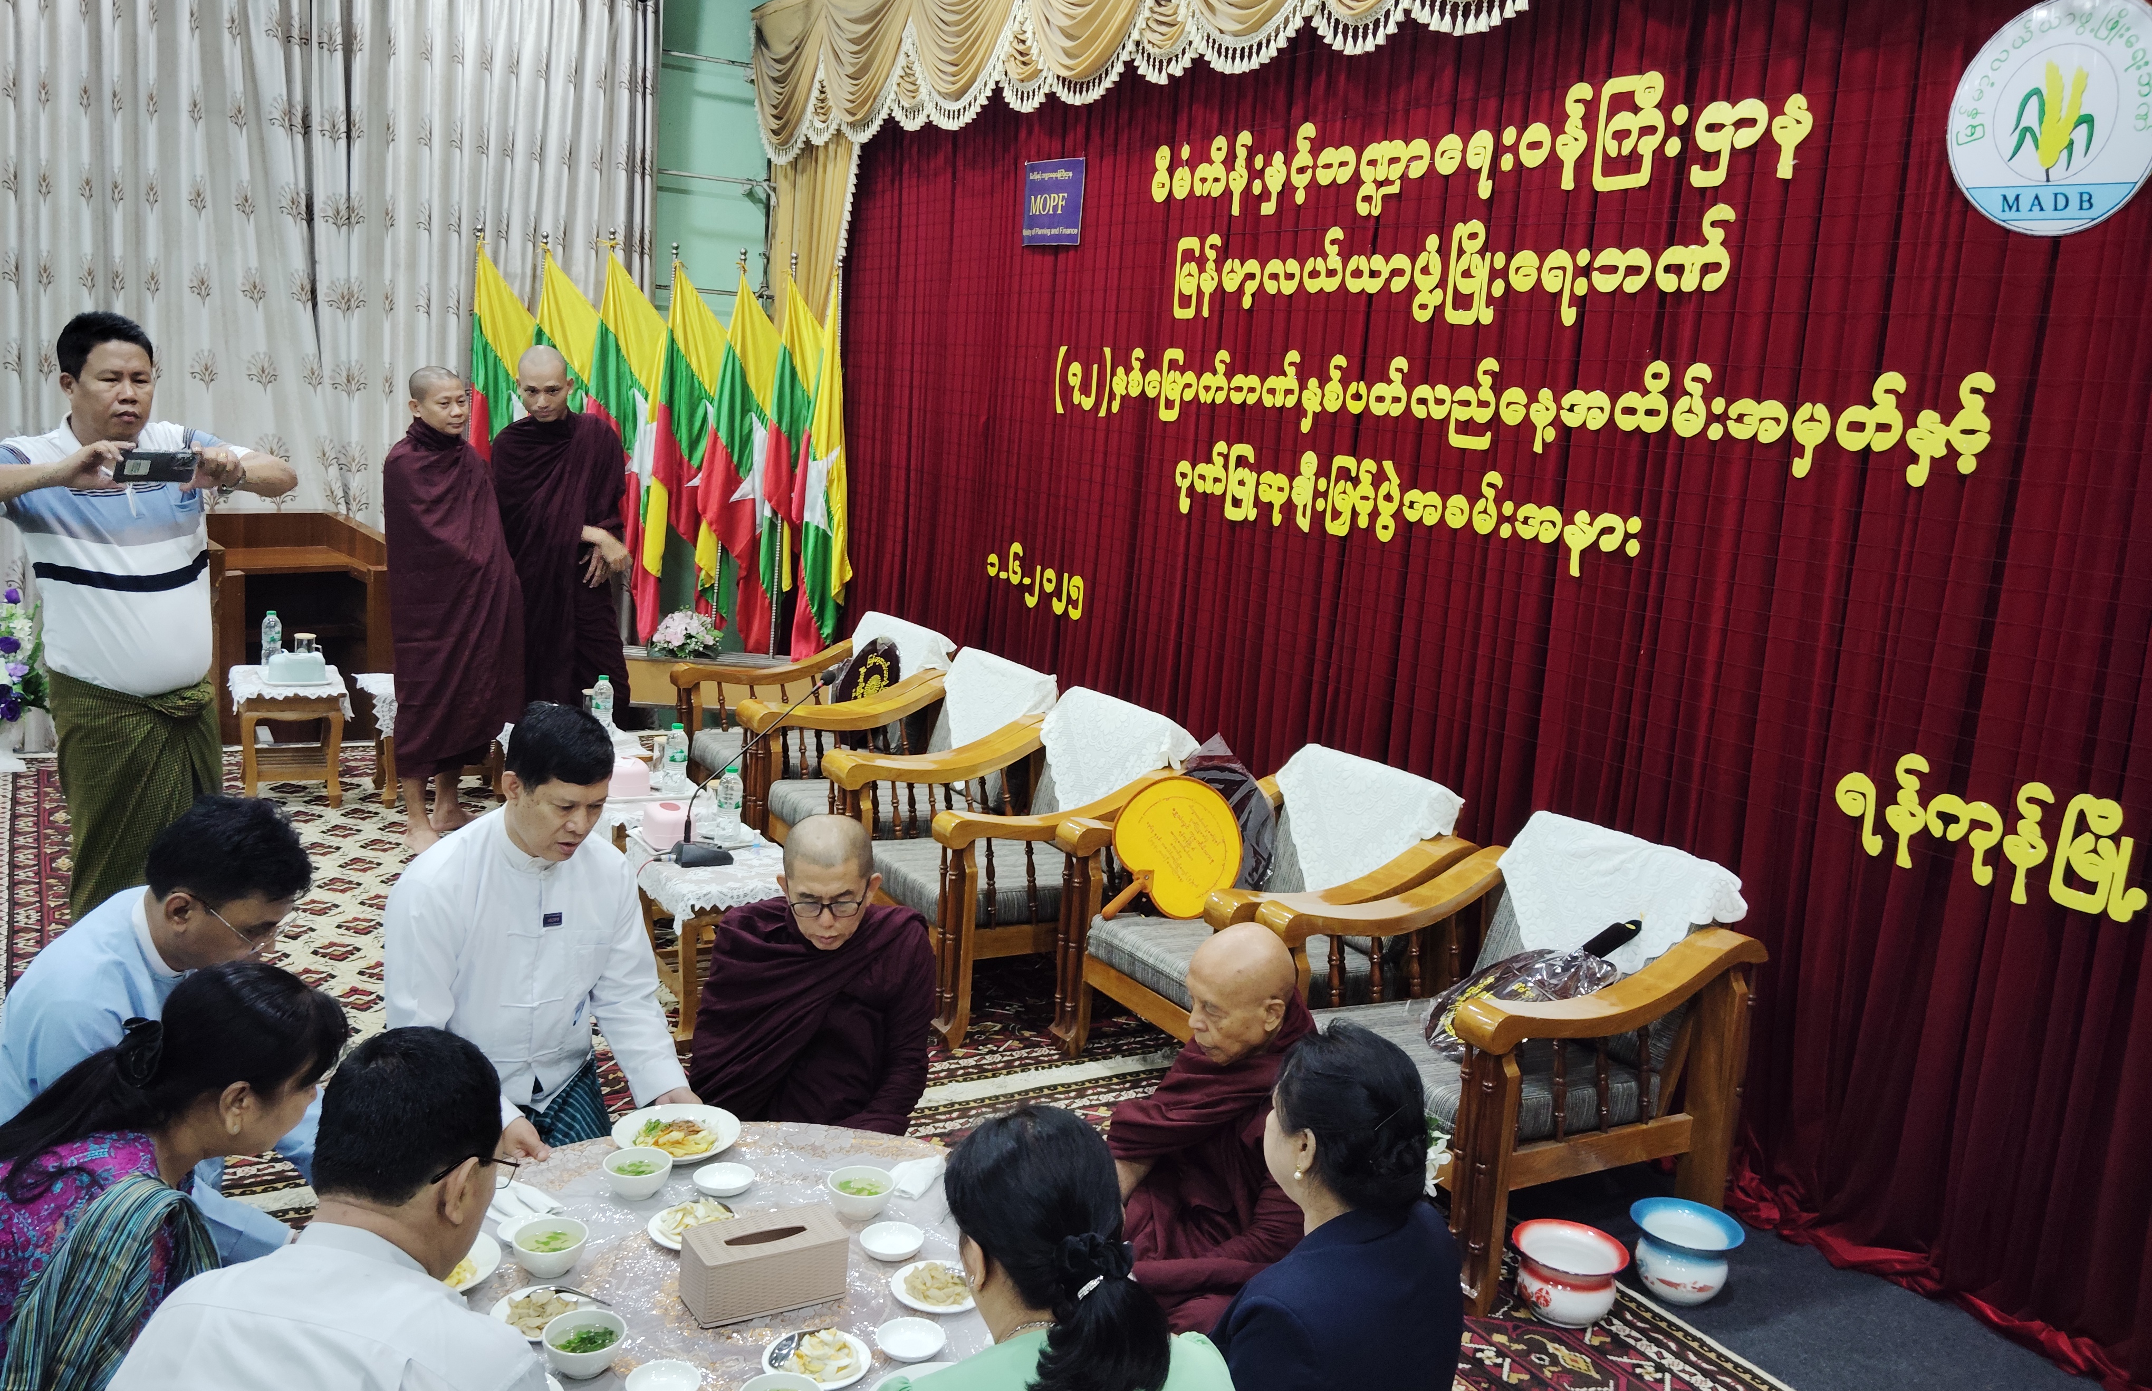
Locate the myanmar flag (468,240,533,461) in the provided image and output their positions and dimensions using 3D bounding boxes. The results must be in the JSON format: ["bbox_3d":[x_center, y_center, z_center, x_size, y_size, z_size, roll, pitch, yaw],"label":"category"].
[{"bbox_3d":[-2.427,-1.171,7.467,0.310,1.500,0.200,-1,11,-25],"label":"myanmar flag"}]

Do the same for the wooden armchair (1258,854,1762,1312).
[{"bbox_3d":[0.877,0.707,3.717,0.755,0.810,0.775,-2,11,-31],"label":"wooden armchair"}]

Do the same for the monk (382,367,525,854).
[{"bbox_3d":[-2.151,-0.302,5.990,0.480,1.620,0.380,-4,13,-40],"label":"monk"}]

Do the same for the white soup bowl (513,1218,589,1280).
[{"bbox_3d":[-0.808,0.858,2.679,0.114,0.058,0.114,4,10,-1],"label":"white soup bowl"}]

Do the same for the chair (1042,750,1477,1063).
[{"bbox_3d":[0.440,0.572,4.310,0.755,0.810,0.775,-2,11,-31],"label":"chair"}]

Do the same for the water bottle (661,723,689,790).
[{"bbox_3d":[-1.120,0.179,4.880,0.067,0.205,0.067,-2,11,-31],"label":"water bottle"}]

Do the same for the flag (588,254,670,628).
[{"bbox_3d":[-2.121,-1.170,8.220,0.390,1.780,0.220,4,10,-4],"label":"flag"}]

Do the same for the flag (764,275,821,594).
[{"bbox_3d":[-1.342,-1.184,8.280,0.300,1.620,0.220,4,10,-4],"label":"flag"}]

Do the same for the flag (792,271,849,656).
[{"bbox_3d":[-1.205,-1.094,8.250,0.290,1.820,0.250,-2,11,-31],"label":"flag"}]

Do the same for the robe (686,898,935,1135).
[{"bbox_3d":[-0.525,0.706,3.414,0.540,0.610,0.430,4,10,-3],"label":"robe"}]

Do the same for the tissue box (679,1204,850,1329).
[{"bbox_3d":[-0.462,0.852,2.603,0.224,0.100,0.106,-2,12,-31],"label":"tissue box"}]

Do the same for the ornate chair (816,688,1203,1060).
[{"bbox_3d":[-0.169,0.433,4.853,0.755,0.810,0.775,-2,11,-31],"label":"ornate chair"}]

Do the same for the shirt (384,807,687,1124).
[{"bbox_3d":[-0.952,0.453,3.060,0.480,0.560,0.400,-3,12,-37],"label":"shirt"}]

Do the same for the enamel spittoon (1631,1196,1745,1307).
[{"bbox_3d":[1.219,1.126,3.481,0.219,0.142,0.219,4,10,-1],"label":"enamel spittoon"}]

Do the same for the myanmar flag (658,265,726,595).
[{"bbox_3d":[-1.746,-1.172,7.980,0.310,1.580,0.200,-1,11,-25],"label":"myanmar flag"}]

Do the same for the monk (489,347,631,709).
[{"bbox_3d":[-1.896,-0.405,6.343,0.490,1.700,0.360,-3,12,-37],"label":"monk"}]

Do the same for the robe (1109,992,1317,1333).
[{"bbox_3d":[0.240,0.860,3.062,0.580,0.660,0.620,-2,12,-32],"label":"robe"}]

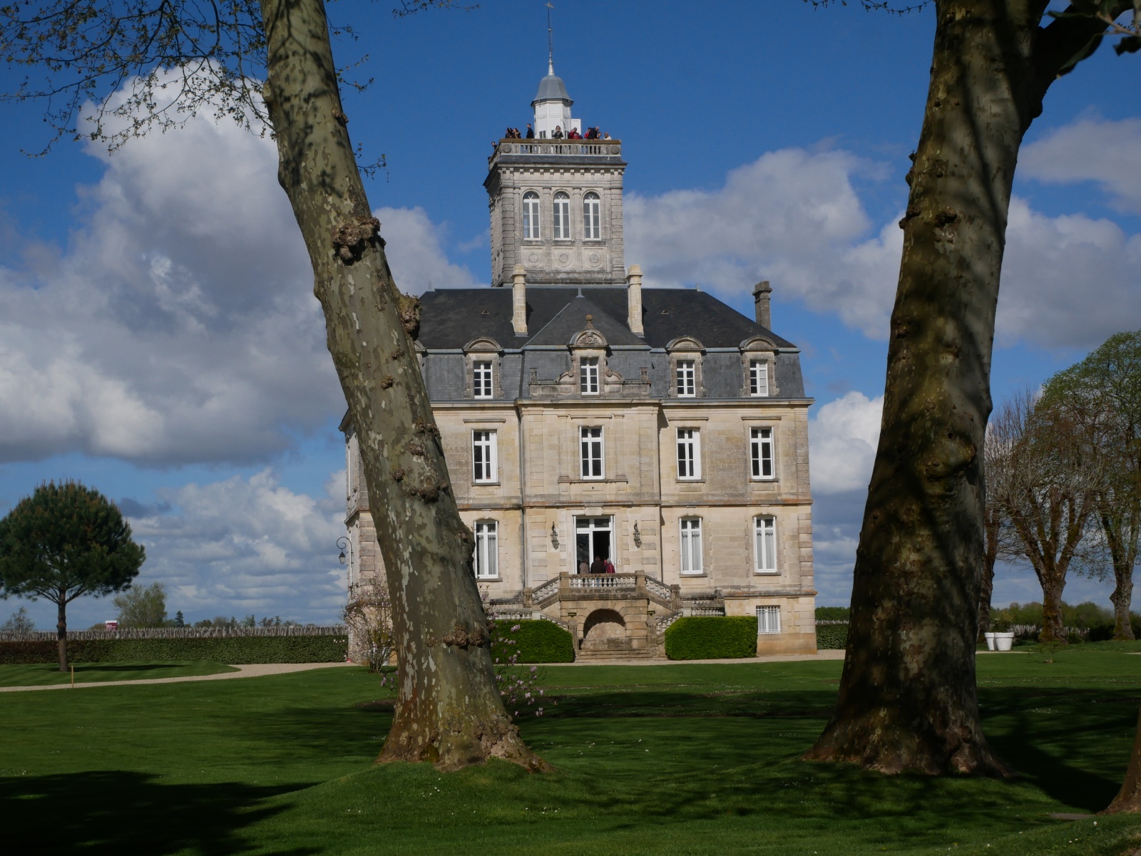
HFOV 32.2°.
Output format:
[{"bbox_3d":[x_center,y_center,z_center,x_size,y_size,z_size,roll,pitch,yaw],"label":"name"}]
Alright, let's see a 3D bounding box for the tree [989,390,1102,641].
[{"bbox_3d":[25.970,4.768,107.630,6.300,13.761,6.300,-1,-5,-9],"label":"tree"}]

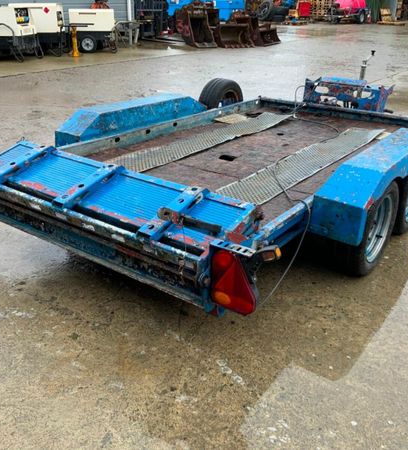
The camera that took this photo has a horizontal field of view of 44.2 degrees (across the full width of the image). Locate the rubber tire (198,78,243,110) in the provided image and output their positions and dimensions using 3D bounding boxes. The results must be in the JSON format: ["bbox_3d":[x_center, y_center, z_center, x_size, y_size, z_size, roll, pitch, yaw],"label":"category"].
[{"bbox_3d":[0.169,-1.086,4.808,0.180,0.575,0.575,18,28,30],"label":"rubber tire"}]

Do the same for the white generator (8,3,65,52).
[{"bbox_3d":[-4.833,-5.699,14.724,1.400,1.420,0.950,0,24,-5],"label":"white generator"}]

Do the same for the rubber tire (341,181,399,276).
[{"bbox_3d":[0.890,0.004,2.769,0.180,0.575,0.575,18,28,30],"label":"rubber tire"}]

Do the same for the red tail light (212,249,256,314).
[{"bbox_3d":[0.103,0.197,1.692,0.160,0.195,0.065,18,28,30],"label":"red tail light"}]

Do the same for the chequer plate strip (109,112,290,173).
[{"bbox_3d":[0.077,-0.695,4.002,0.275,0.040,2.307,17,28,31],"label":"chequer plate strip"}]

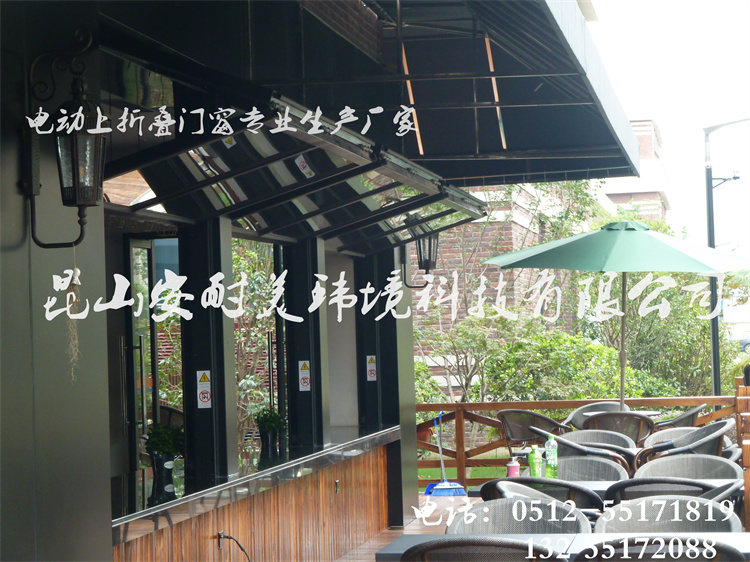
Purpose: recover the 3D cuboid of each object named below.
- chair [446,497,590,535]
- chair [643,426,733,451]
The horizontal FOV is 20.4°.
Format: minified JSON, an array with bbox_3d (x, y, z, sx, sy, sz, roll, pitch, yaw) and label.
[{"bbox_3d":[0.542,1.262,7.930,0.575,0.820,0.620,-2,-2,4],"label":"chair"},{"bbox_3d":[2.117,1.408,13.976,0.595,0.820,0.590,-2,-2,9],"label":"chair"}]

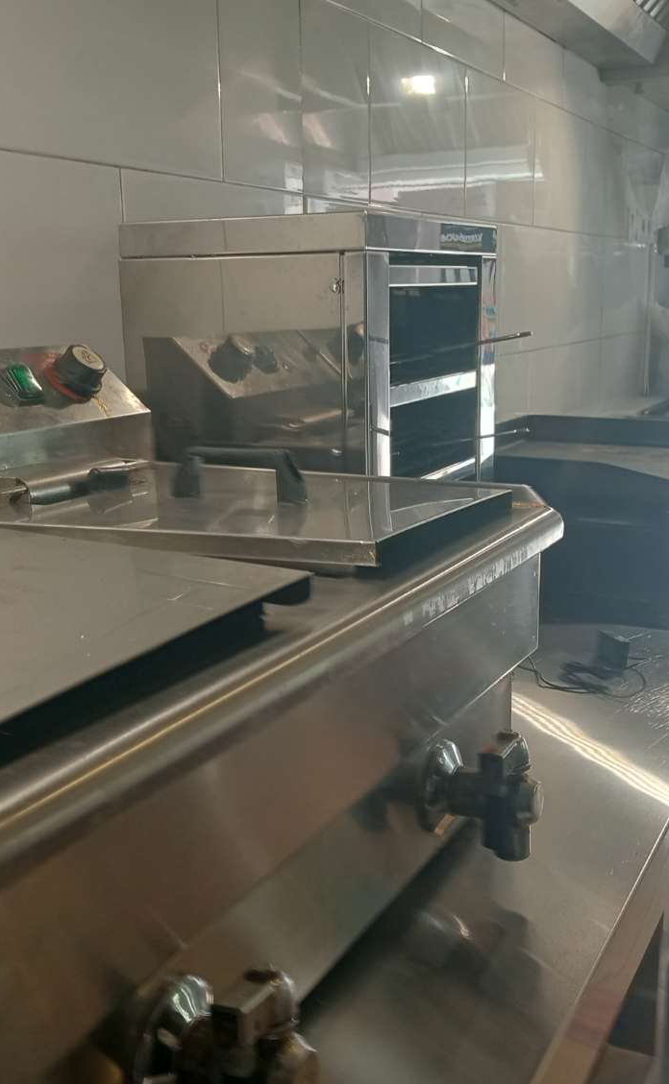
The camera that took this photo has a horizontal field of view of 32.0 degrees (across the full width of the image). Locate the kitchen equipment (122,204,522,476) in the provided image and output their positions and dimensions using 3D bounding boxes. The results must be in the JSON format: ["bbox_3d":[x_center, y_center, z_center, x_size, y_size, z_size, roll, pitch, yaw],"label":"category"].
[{"bbox_3d":[-0.008,-0.101,1.294,0.266,0.484,0.358,5,14,26],"label":"kitchen equipment"}]

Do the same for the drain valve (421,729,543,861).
[{"bbox_3d":[0.110,0.178,0.834,0.077,0.095,0.066,5,14,26],"label":"drain valve"}]

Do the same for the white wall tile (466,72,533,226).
[{"bbox_3d":[0.312,-0.735,2.205,0.010,0.252,0.396,5,14,26],"label":"white wall tile"}]

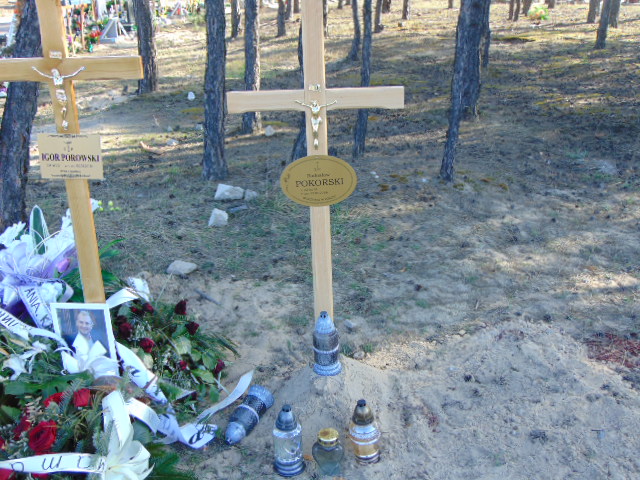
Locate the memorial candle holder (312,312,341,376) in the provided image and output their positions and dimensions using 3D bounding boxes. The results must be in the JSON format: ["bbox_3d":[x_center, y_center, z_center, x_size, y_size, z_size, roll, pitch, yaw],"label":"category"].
[{"bbox_3d":[0.027,0.371,2.637,0.104,0.233,0.104,-1,21,0],"label":"memorial candle holder"}]

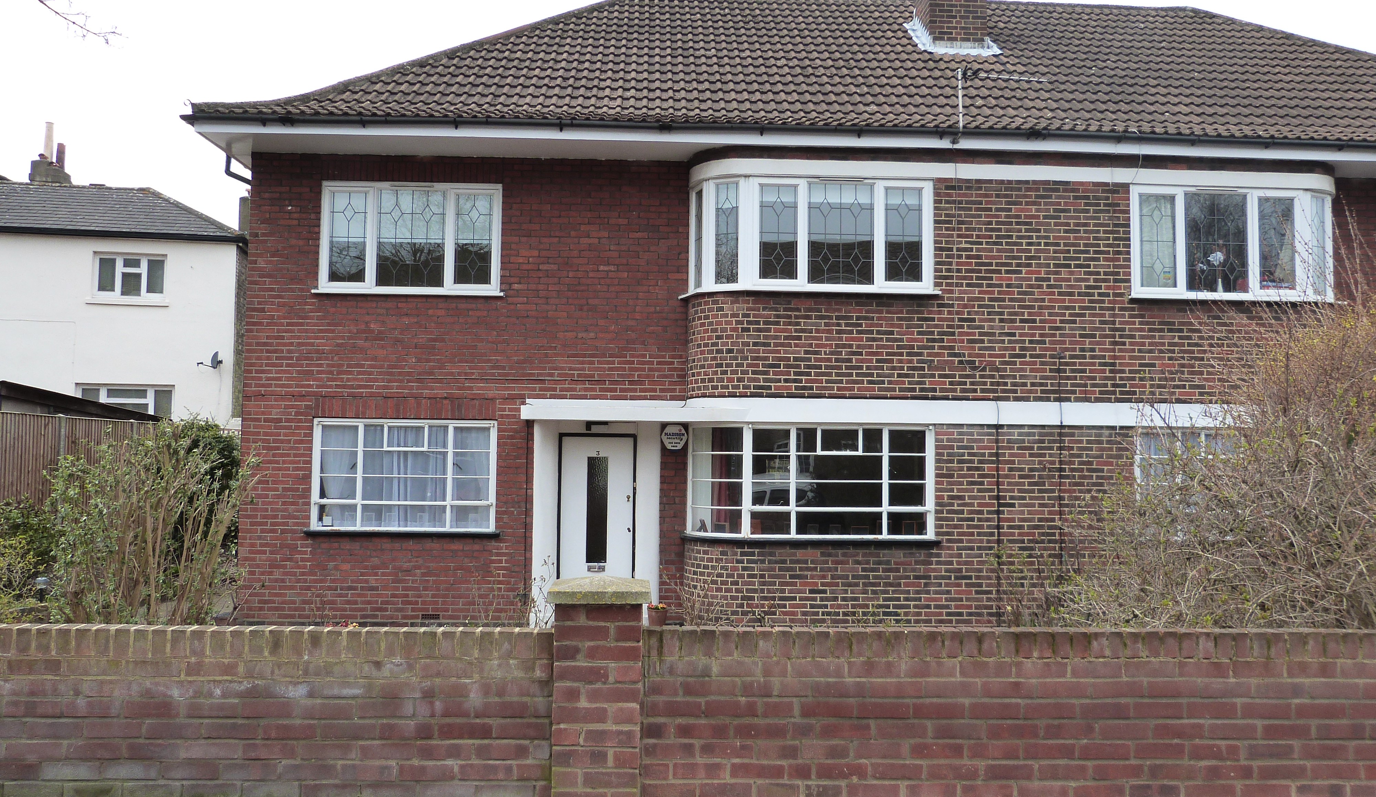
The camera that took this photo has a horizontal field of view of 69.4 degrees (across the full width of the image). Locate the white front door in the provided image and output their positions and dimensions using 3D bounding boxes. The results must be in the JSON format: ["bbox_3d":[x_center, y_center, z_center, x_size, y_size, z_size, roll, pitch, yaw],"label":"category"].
[{"bbox_3d":[-1.064,1.429,11.591,0.889,2.020,0.080,1,-3,-3],"label":"white front door"}]

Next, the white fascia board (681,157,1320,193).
[{"bbox_3d":[3.896,-2.520,11.543,7.750,0.180,0.650,1,-3,-3],"label":"white fascia board"}]

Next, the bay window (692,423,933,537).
[{"bbox_3d":[1.362,0.937,11.237,2.735,1.253,0.600,1,-3,-3],"label":"bay window"}]

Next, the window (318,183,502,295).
[{"bbox_3d":[-3.220,-1.872,11.578,2.084,1.302,0.110,1,-3,-3],"label":"window"}]

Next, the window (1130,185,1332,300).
[{"bbox_3d":[6.385,-1.748,11.616,2.743,1.290,0.600,1,-3,-3],"label":"window"}]

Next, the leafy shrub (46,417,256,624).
[{"bbox_3d":[-4.454,1.213,8.153,1.710,2.130,1.500,1,-3,-3],"label":"leafy shrub"}]

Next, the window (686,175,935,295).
[{"bbox_3d":[1.392,-1.814,11.396,2.740,1.282,0.600,1,-3,-3],"label":"window"}]

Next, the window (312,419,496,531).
[{"bbox_3d":[-3.256,0.879,11.419,2.086,1.289,0.110,1,-3,-3],"label":"window"}]

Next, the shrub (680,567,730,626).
[{"bbox_3d":[0.179,2.146,10.288,0.525,0.842,0.550,1,-3,-3],"label":"shrub"}]

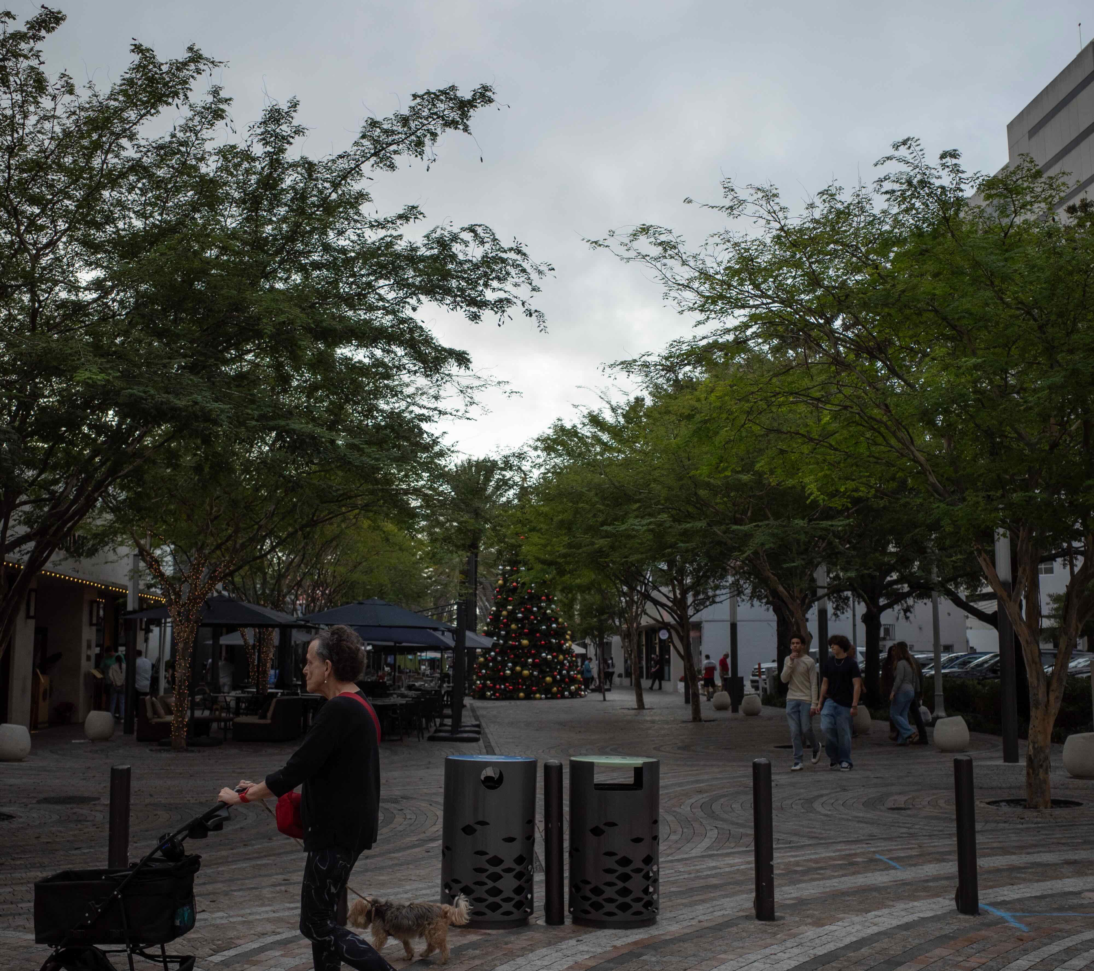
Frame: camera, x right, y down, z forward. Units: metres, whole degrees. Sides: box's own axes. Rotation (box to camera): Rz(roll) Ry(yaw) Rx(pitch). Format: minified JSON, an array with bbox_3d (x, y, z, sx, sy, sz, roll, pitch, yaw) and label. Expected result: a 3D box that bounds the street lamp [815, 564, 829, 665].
[{"bbox_3d":[5.945,2.791,27.601,0.185,4.900,0.185,0,-8,-4],"label":"street lamp"}]

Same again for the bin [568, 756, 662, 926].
[{"bbox_3d":[0.381,2.022,7.340,0.515,0.920,0.515,0,-8,0],"label":"bin"}]

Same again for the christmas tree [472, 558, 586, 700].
[{"bbox_3d":[-0.691,5.241,48.516,4.200,5.700,4.200,0,-8,0],"label":"christmas tree"}]

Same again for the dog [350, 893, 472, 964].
[{"bbox_3d":[-0.682,2.197,6.360,0.600,0.315,0.200,-1,-8,3],"label":"dog"}]

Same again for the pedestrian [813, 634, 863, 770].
[{"bbox_3d":[3.970,2.922,17.436,0.600,1.790,0.380,-3,-8,16],"label":"pedestrian"}]

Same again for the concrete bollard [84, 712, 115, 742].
[{"bbox_3d":[-8.745,4.700,24.989,0.575,0.555,0.575,0,-8,0],"label":"concrete bollard"}]

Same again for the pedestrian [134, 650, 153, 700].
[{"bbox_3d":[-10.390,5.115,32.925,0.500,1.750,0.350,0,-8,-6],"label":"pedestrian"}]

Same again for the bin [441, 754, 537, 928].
[{"bbox_3d":[-0.328,2.026,7.341,0.515,0.920,0.515,1,-8,0],"label":"bin"}]

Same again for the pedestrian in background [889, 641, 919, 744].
[{"bbox_3d":[6.128,3.604,21.981,0.500,1.660,0.450,-6,-10,38],"label":"pedestrian in background"}]

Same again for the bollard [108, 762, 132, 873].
[{"bbox_3d":[-2.374,2.022,7.107,0.112,0.912,0.112,0,-8,0],"label":"bollard"}]

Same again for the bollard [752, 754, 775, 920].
[{"bbox_3d":[1.260,2.053,7.470,0.112,0.912,0.112,0,-8,0],"label":"bollard"}]

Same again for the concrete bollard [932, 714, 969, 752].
[{"bbox_3d":[6.572,4.027,20.791,0.585,0.560,0.585,0,-8,0],"label":"concrete bollard"}]

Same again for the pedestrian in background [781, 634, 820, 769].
[{"bbox_3d":[3.431,2.942,17.339,0.490,1.760,0.480,-2,-8,11],"label":"pedestrian in background"}]

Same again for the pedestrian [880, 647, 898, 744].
[{"bbox_3d":[6.058,3.639,22.541,0.460,1.660,0.360,2,-8,-14],"label":"pedestrian"}]

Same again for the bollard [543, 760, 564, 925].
[{"bbox_3d":[0.037,2.028,7.293,0.105,0.900,0.105,0,-8,0],"label":"bollard"}]

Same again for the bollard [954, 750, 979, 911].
[{"bbox_3d":[2.499,2.068,7.627,0.112,0.912,0.112,0,-8,0],"label":"bollard"}]

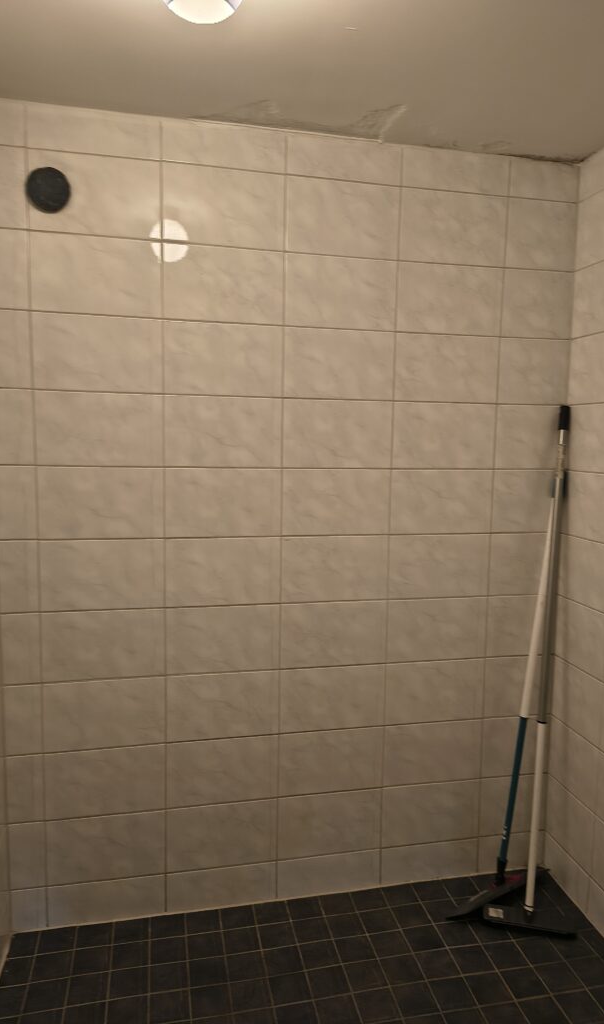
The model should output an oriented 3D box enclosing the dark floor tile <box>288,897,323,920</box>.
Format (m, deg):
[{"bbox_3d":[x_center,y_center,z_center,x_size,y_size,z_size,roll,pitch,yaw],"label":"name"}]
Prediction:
[{"bbox_3d":[0.004,1.202,2.150,0.099,0.009,0.099,-1,7,-13],"label":"dark floor tile"}]

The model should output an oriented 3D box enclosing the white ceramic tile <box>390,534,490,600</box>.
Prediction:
[{"bbox_3d":[0.425,0.167,2.179,0.330,0.197,0.009,-1,7,-13],"label":"white ceramic tile"}]

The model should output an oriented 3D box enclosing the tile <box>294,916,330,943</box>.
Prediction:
[{"bbox_3d":[0.027,1.210,2.047,0.097,0.009,0.097,0,7,-13],"label":"tile"}]

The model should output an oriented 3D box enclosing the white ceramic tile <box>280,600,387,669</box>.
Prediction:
[{"bbox_3d":[0.097,0.368,2.129,0.330,0.197,0.009,-1,7,-13],"label":"white ceramic tile"}]

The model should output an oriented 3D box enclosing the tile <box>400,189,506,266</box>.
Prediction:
[{"bbox_3d":[0.442,-0.825,2.065,0.330,0.197,0.009,-1,7,-13],"label":"tile"}]

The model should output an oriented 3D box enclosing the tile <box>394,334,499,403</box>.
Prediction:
[{"bbox_3d":[0.436,-0.429,2.115,0.331,0.197,0.009,-1,7,-13],"label":"tile"}]

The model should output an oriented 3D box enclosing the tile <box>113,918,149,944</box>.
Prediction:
[{"bbox_3d":[-0.486,1.206,2.037,0.098,0.010,0.098,-1,6,-12],"label":"tile"}]

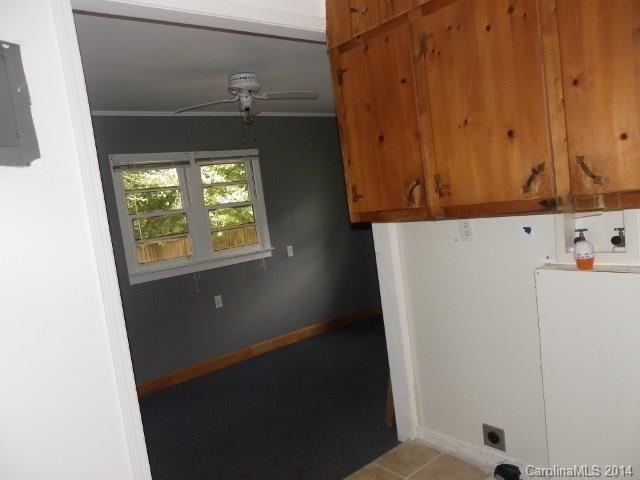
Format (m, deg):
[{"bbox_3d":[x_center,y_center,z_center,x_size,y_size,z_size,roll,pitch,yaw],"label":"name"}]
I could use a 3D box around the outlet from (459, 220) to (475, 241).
[{"bbox_3d":[0.712,-0.050,2.331,0.010,0.115,0.072,-11,7,-38],"label":"outlet"}]

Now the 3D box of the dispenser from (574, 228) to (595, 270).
[{"bbox_3d":[1.011,0.034,1.843,0.065,0.157,0.047,-2,7,42],"label":"dispenser"}]

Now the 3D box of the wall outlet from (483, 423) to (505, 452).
[{"bbox_3d":[0.869,0.985,2.392,0.012,0.115,0.115,-11,7,-38],"label":"wall outlet"}]

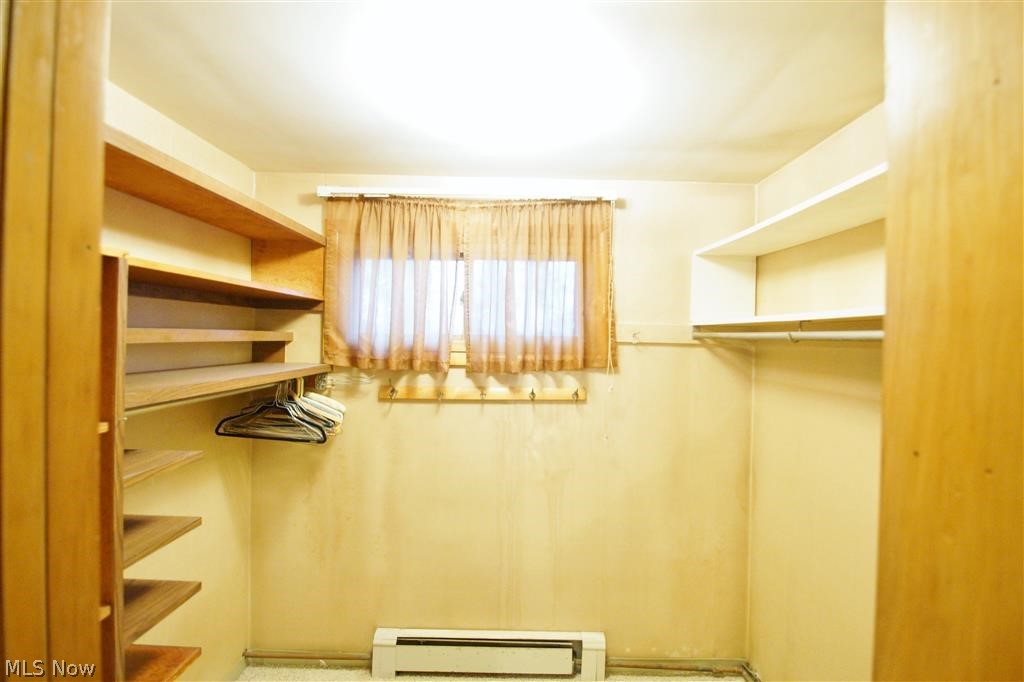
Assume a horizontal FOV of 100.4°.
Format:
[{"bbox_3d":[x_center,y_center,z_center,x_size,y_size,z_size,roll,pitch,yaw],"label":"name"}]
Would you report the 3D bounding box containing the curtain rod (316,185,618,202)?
[{"bbox_3d":[-0.210,-0.697,2.010,1.400,0.050,0.080,1,1,1],"label":"curtain rod"}]

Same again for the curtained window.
[{"bbox_3d":[-0.199,-0.263,2.000,1.360,0.810,0.080,1,1,1],"label":"curtained window"}]

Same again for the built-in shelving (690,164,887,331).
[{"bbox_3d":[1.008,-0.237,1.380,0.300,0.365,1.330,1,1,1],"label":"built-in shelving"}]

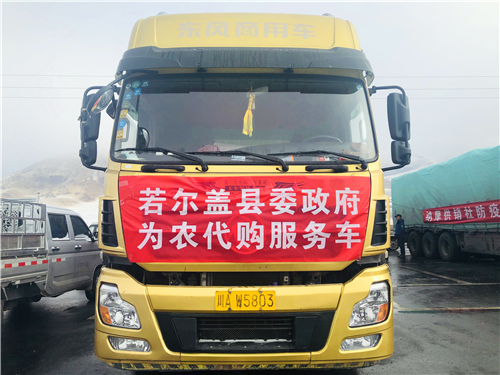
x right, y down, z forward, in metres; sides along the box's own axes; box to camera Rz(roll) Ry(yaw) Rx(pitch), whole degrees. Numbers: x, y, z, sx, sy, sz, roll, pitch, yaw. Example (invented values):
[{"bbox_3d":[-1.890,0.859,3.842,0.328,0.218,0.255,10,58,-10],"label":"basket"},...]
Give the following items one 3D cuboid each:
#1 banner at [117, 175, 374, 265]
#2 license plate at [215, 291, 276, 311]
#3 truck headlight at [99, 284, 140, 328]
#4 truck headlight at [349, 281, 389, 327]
[{"bbox_3d":[-0.040,0.241,3.100,1.910,0.655,0.080,0,-5,-1],"label":"banner"},{"bbox_3d":[-0.032,0.834,2.970,0.447,0.143,0.020,0,-5,-1],"label":"license plate"},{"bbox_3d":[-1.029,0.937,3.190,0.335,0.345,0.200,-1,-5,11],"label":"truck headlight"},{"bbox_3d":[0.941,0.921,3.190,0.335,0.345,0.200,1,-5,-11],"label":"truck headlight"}]

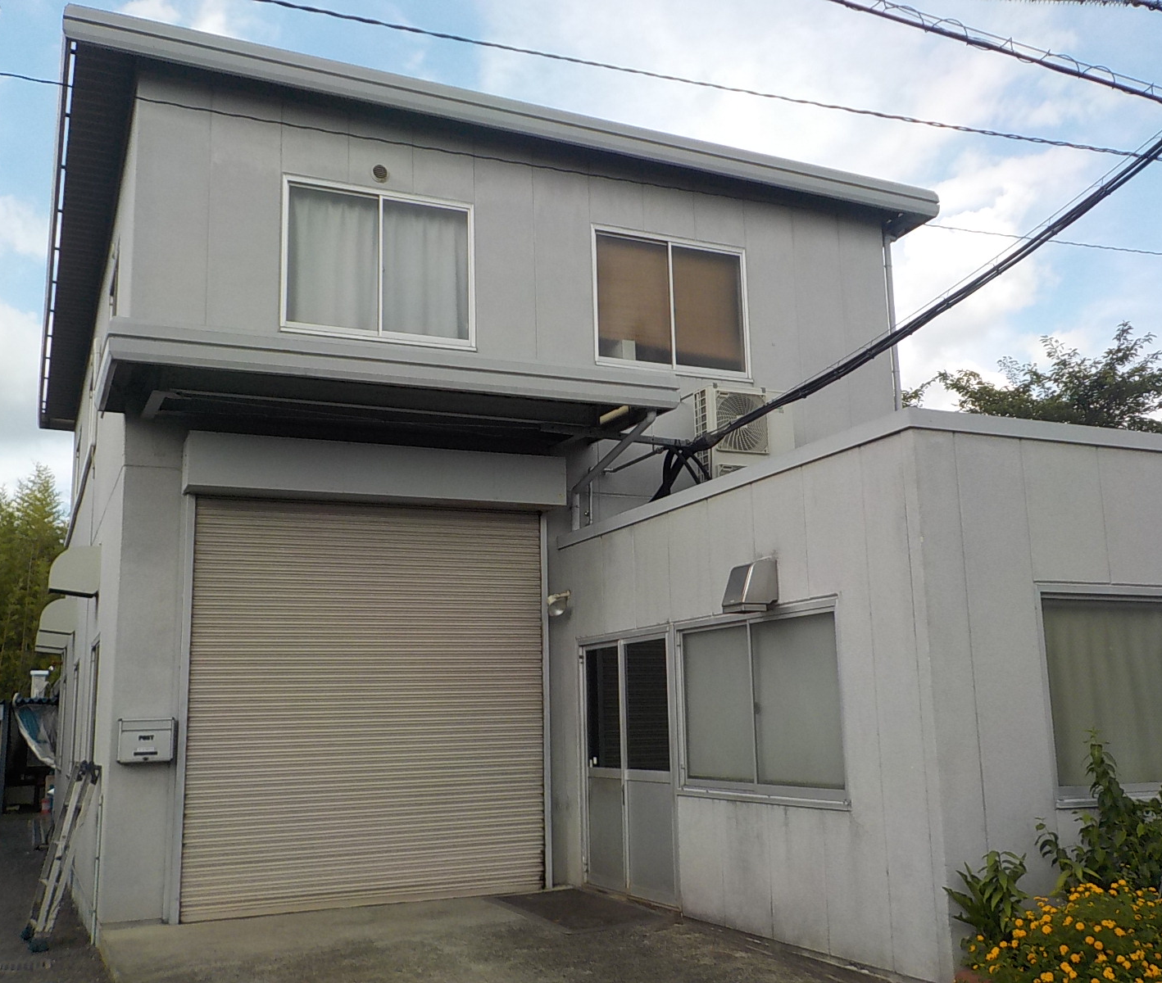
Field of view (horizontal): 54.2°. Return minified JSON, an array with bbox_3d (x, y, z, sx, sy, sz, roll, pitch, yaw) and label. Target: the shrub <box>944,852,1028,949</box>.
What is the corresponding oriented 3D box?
[{"bbox_3d":[1.982,2.006,5.530,0.340,0.480,0.340,3,-12,-24],"label":"shrub"}]

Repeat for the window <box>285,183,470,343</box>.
[{"bbox_3d":[-1.819,-2.070,10.369,1.770,1.440,0.100,3,-12,-24],"label":"window"}]

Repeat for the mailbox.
[{"bbox_3d":[-3.368,1.928,8.789,0.400,0.320,0.130,3,-12,-24],"label":"mailbox"}]

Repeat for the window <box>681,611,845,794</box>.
[{"bbox_3d":[1.143,1.417,7.573,0.100,1.150,1.950,3,-12,-24],"label":"window"}]

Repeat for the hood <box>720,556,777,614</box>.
[{"bbox_3d":[1.101,0.624,7.413,0.270,0.350,0.270,3,-12,-24],"label":"hood"}]

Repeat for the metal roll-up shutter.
[{"bbox_3d":[-1.735,1.760,9.636,3.030,3.320,0.100,3,-12,-24],"label":"metal roll-up shutter"}]

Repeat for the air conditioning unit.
[{"bbox_3d":[1.600,-0.293,11.179,0.930,1.370,0.330,3,-12,-24],"label":"air conditioning unit"}]

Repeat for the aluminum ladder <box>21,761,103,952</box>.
[{"bbox_3d":[-4.010,2.792,8.816,0.180,1.380,0.520,17,-17,-20],"label":"aluminum ladder"}]

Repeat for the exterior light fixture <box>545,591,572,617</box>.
[{"bbox_3d":[-0.190,1.013,10.226,0.200,0.220,0.180,3,-12,-24],"label":"exterior light fixture"}]

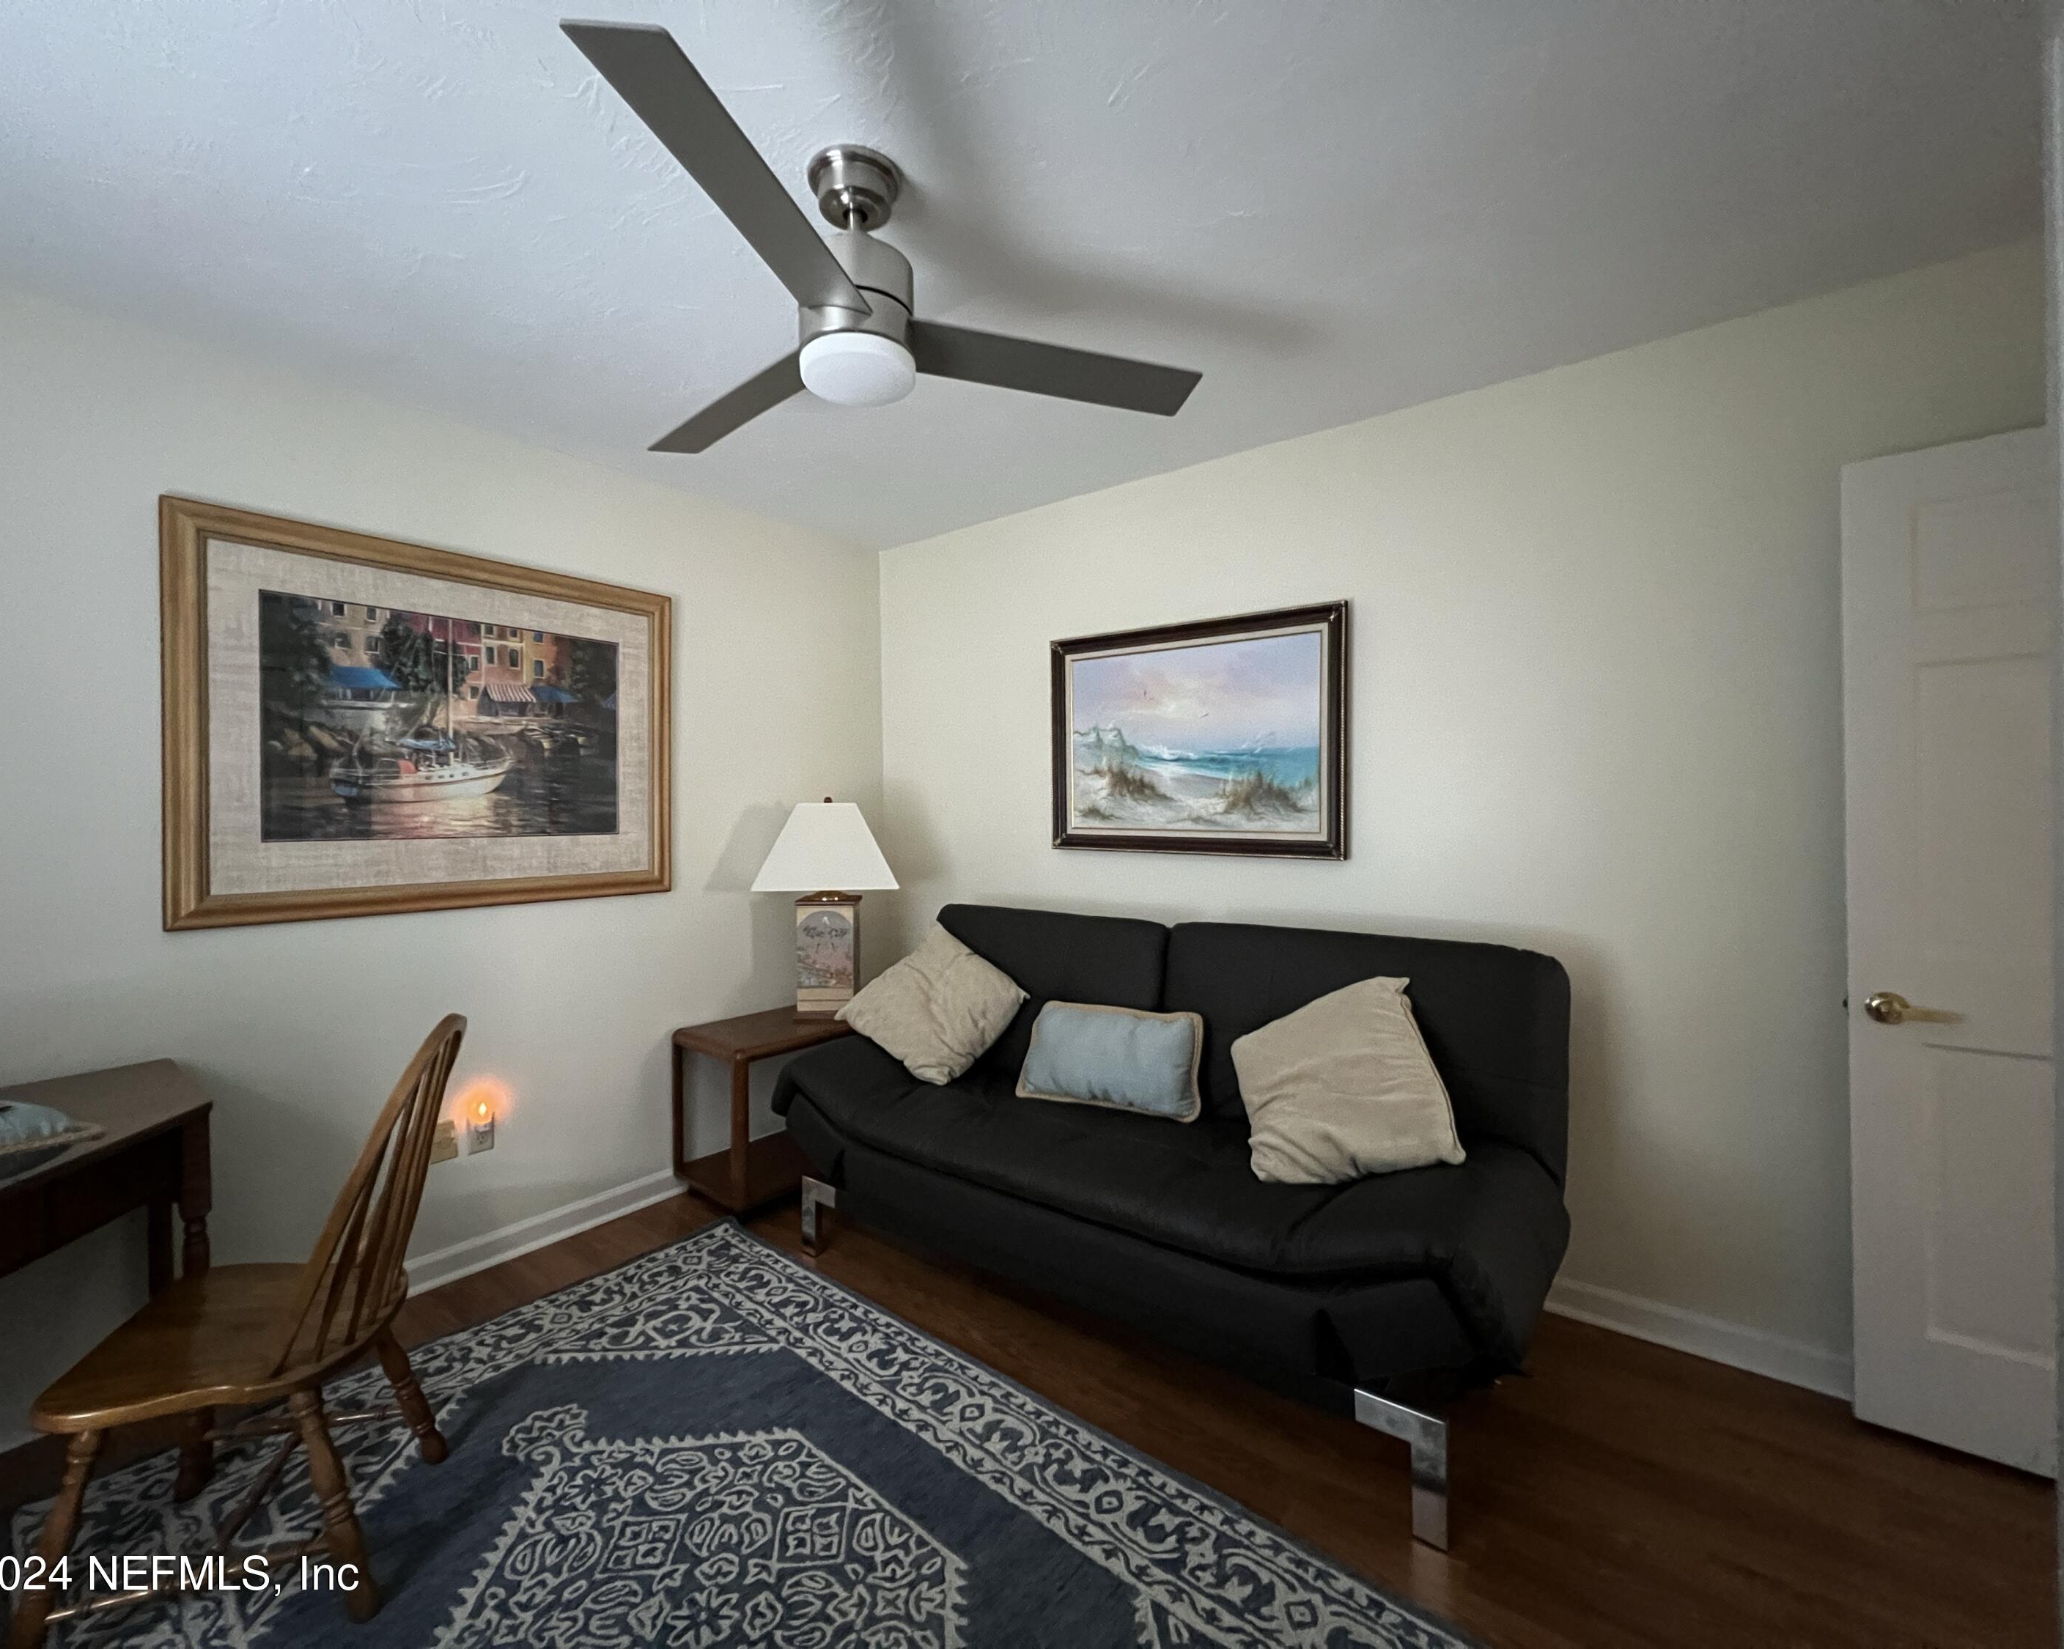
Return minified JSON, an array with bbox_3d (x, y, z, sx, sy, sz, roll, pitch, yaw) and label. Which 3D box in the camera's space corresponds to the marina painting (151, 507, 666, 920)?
[{"bbox_3d":[-1.577,-0.255,2.309,0.035,0.965,1.180,0,1,37],"label":"marina painting"}]

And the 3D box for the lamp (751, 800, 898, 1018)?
[{"bbox_3d":[-0.726,0.303,2.954,0.475,0.784,0.440,0,1,-7],"label":"lamp"}]

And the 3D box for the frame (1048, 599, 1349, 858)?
[{"bbox_3d":[0.502,-0.279,2.731,1.036,0.754,0.045,0,1,37],"label":"frame"}]

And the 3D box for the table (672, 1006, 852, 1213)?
[{"bbox_3d":[-0.847,0.982,2.924,0.400,0.572,0.670,0,1,37],"label":"table"}]

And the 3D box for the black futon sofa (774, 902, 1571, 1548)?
[{"bbox_3d":[0.234,0.795,2.222,2.030,0.960,0.860,0,1,37],"label":"black futon sofa"}]

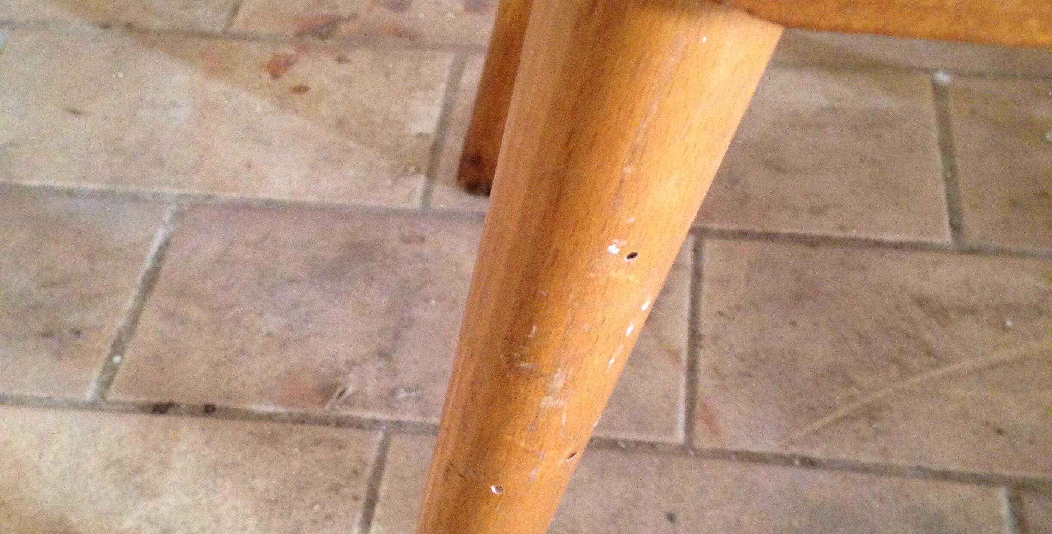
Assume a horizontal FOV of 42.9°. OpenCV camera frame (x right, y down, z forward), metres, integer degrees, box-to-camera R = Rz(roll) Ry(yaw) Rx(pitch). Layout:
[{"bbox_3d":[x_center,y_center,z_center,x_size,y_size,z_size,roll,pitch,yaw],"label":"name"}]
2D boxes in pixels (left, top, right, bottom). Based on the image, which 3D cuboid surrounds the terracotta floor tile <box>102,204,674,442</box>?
[{"bbox_3d":[-0.042,0.023,0.510,0.205,0.014,0.097,4,49,6],"label":"terracotta floor tile"}]

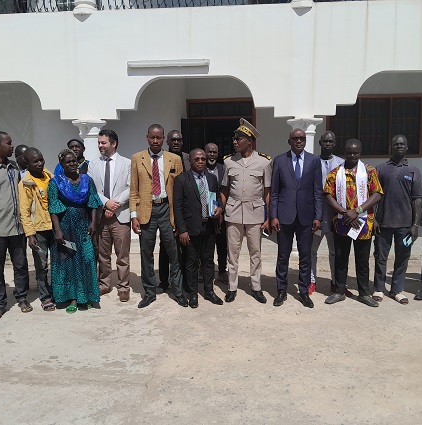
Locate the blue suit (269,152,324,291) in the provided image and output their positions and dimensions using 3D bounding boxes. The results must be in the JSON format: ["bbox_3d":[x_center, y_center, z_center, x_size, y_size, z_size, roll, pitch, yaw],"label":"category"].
[{"bbox_3d":[0.881,0.117,4.382,0.520,1.517,0.310,0,6,8],"label":"blue suit"}]

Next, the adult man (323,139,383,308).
[{"bbox_3d":[1.442,0.107,4.335,0.560,1.691,0.360,1,6,13],"label":"adult man"}]

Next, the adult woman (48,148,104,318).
[{"bbox_3d":[-1.339,0.171,4.234,0.522,1.581,0.400,-2,5,-19],"label":"adult woman"}]

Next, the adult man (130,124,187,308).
[{"bbox_3d":[-0.534,0.027,4.384,0.583,1.842,0.370,0,5,-6],"label":"adult man"}]

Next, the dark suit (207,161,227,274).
[{"bbox_3d":[0.044,0.092,5.344,0.500,1.431,0.300,0,6,0],"label":"dark suit"}]

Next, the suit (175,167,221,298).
[{"bbox_3d":[-0.125,0.219,4.384,0.511,1.298,0.330,-1,5,-16],"label":"suit"}]

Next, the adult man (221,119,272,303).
[{"bbox_3d":[0.376,-0.025,4.525,0.551,1.921,0.360,0,5,5],"label":"adult man"}]

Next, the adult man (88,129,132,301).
[{"bbox_3d":[-1.079,0.030,4.590,0.490,1.824,0.350,-1,6,-7],"label":"adult man"}]

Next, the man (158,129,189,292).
[{"bbox_3d":[-0.413,-0.014,4.893,0.493,1.835,0.360,0,5,-6],"label":"man"}]

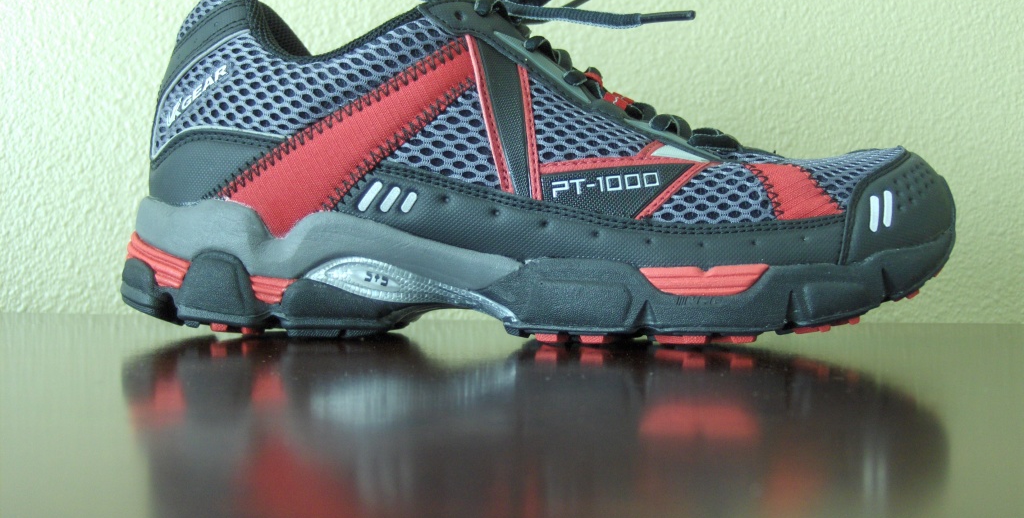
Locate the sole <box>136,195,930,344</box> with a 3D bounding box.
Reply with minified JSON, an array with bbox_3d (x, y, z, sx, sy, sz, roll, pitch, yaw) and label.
[{"bbox_3d":[0.009,0.003,0.374,0.298,0.049,0.108,1,1,0],"label":"sole"}]

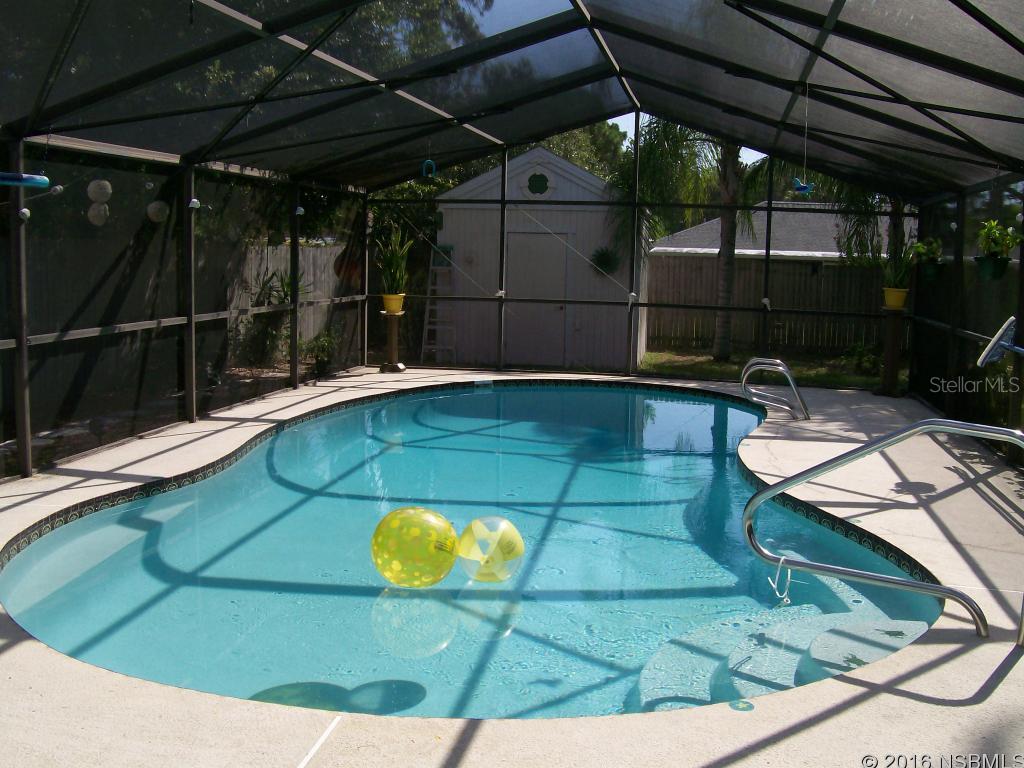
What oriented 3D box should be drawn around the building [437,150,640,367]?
[{"bbox_3d":[0.624,-2.011,16.820,3.100,3.150,2.500,3,8,11],"label":"building"}]

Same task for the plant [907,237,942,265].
[{"bbox_3d":[4.551,-1.473,11.750,0.380,0.310,0.390,3,8,11],"label":"plant"}]

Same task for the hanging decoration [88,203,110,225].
[{"bbox_3d":[-3.548,-1.458,9.136,0.184,0.197,0.172,3,8,11],"label":"hanging decoration"}]

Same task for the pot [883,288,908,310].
[{"bbox_3d":[4.577,-1.020,12.709,0.300,0.280,0.300,3,8,11],"label":"pot"}]

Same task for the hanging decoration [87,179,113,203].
[{"bbox_3d":[-3.535,-1.656,9.136,0.202,0.189,0.189,3,8,11],"label":"hanging decoration"}]

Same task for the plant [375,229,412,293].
[{"bbox_3d":[-1.537,-1.589,13.814,0.480,0.856,0.460,1,7,0],"label":"plant"}]

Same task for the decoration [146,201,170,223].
[{"bbox_3d":[-3.366,-1.640,10.125,0.209,0.209,0.200,3,8,11],"label":"decoration"}]

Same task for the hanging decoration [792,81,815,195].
[{"bbox_3d":[2.325,-1.939,8.480,0.180,0.880,0.130,3,8,11],"label":"hanging decoration"}]

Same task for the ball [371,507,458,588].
[{"bbox_3d":[-0.515,0.864,5.630,0.440,0.430,0.440,1,7,0],"label":"ball"}]

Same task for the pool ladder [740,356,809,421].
[{"bbox_3d":[2.735,0.031,11.066,0.723,0.585,0.610,3,8,11],"label":"pool ladder"}]

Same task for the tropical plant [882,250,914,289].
[{"bbox_3d":[4.612,-1.366,12.709,0.390,0.450,0.390,3,8,11],"label":"tropical plant"}]

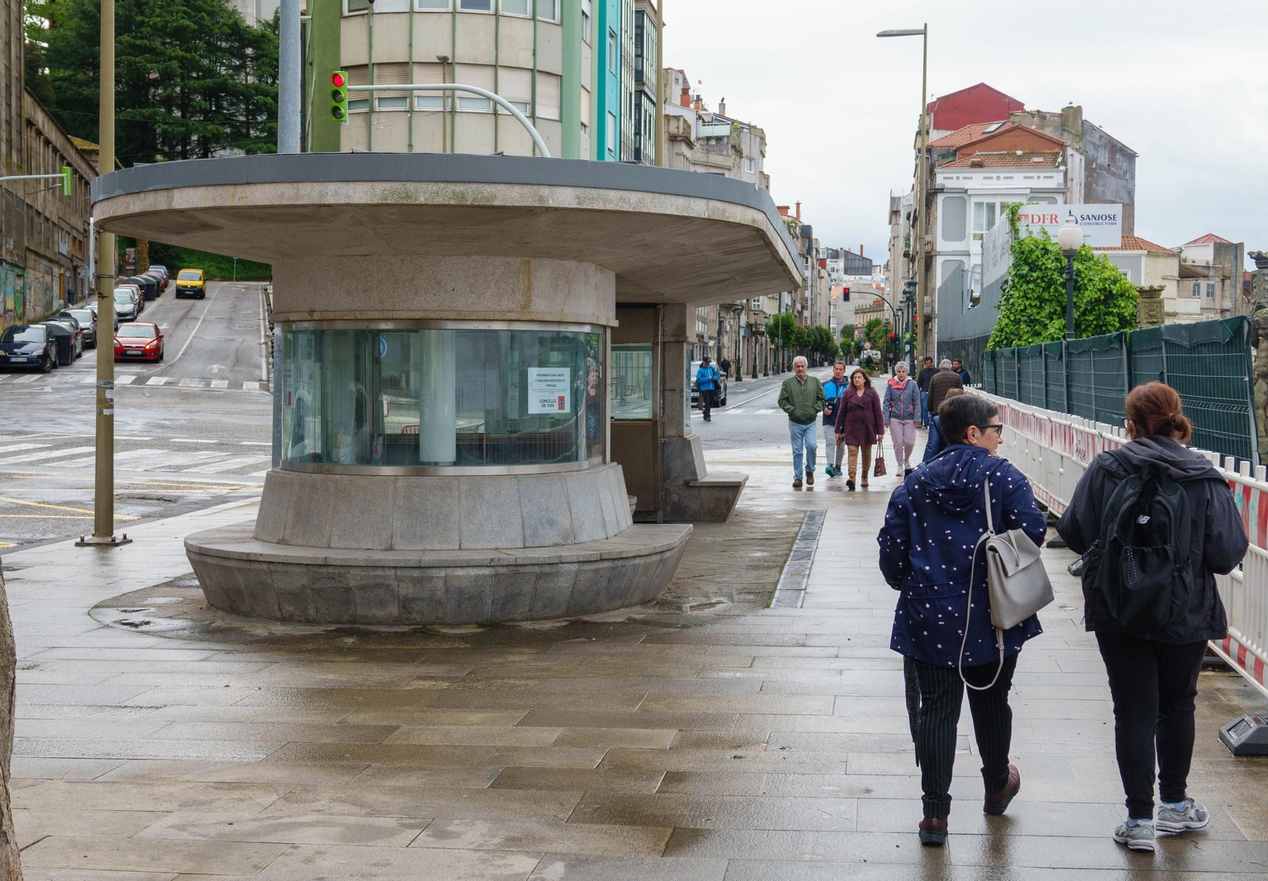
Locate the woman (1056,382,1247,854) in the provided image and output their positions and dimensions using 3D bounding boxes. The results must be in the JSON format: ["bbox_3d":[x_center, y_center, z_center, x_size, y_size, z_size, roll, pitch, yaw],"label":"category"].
[{"bbox_3d":[1.835,0.605,6.280,0.630,1.630,0.500,1,2,6],"label":"woman"}]

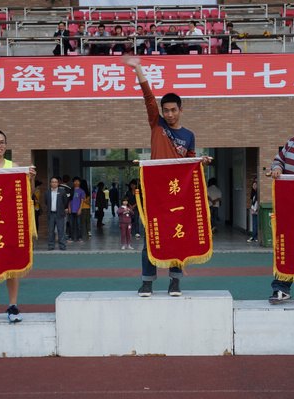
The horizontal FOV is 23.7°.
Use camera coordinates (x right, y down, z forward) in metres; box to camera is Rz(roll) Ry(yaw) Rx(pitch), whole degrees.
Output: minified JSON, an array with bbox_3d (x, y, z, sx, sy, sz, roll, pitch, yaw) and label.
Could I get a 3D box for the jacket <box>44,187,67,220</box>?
[{"bbox_3d":[-2.075,0.092,16.000,0.540,0.730,0.300,0,1,2],"label":"jacket"}]

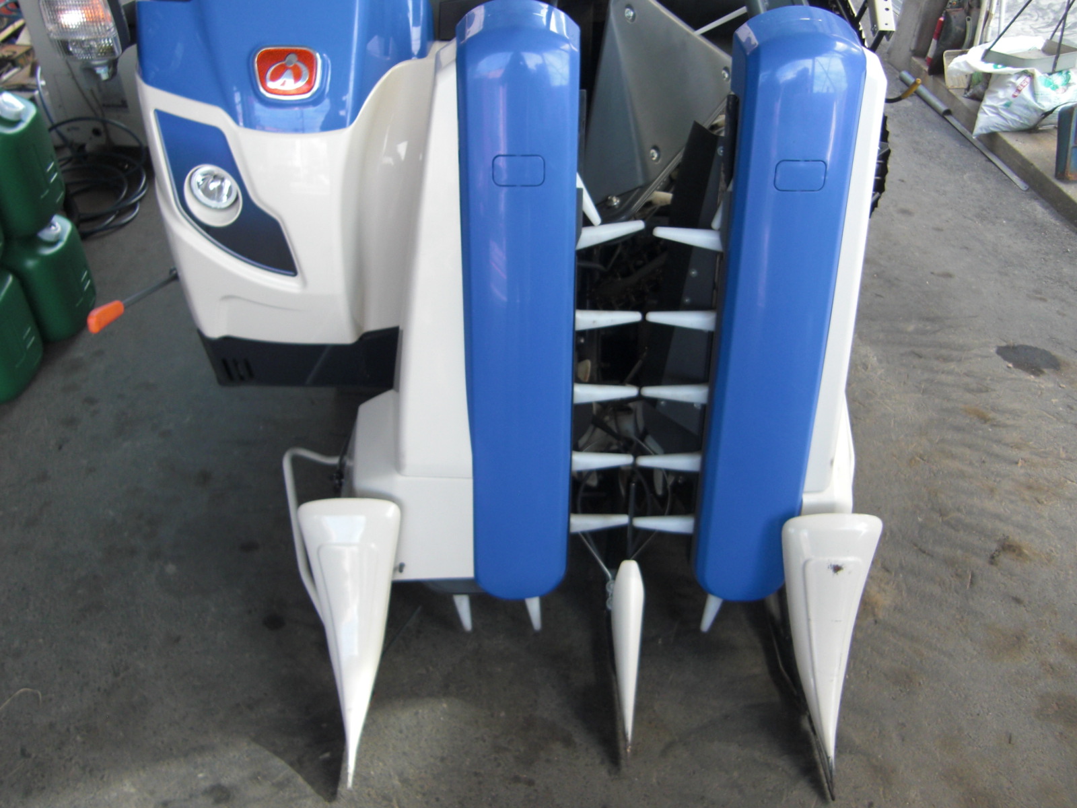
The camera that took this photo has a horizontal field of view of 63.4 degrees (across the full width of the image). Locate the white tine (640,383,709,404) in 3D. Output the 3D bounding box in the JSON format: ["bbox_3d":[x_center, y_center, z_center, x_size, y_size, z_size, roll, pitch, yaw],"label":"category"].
[{"bbox_3d":[0.222,-0.017,1.405,0.117,0.031,0.022,1,24,-1],"label":"white tine"}]

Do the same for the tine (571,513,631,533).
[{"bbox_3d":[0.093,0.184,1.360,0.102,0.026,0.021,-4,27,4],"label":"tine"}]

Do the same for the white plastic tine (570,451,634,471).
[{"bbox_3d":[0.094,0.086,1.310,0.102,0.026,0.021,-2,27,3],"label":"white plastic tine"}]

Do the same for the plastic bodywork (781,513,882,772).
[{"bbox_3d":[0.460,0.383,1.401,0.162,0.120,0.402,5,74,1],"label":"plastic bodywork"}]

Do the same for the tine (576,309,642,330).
[{"bbox_3d":[0.106,-0.131,1.354,0.111,0.031,0.022,-2,24,1],"label":"tine"}]

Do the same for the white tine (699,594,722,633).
[{"bbox_3d":[0.314,0.367,1.581,0.031,0.119,0.022,8,24,-4],"label":"white tine"}]

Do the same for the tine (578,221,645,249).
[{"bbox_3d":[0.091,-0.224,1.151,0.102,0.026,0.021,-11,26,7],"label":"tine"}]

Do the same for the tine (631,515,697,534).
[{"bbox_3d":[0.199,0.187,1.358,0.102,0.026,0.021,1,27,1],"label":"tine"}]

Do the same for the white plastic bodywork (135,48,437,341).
[{"bbox_3d":[-0.400,-0.380,1.591,0.530,0.475,0.290,0,41,0],"label":"white plastic bodywork"}]

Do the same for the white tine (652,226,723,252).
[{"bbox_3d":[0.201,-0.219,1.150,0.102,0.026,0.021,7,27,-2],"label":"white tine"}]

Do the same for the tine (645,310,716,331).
[{"bbox_3d":[0.224,-0.130,1.354,0.117,0.031,0.022,1,24,-1],"label":"tine"}]

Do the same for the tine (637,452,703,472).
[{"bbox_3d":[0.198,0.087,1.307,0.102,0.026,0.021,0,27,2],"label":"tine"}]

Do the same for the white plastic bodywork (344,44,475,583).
[{"bbox_3d":[-0.237,-0.125,1.460,0.250,0.885,0.200,0,24,0],"label":"white plastic bodywork"}]

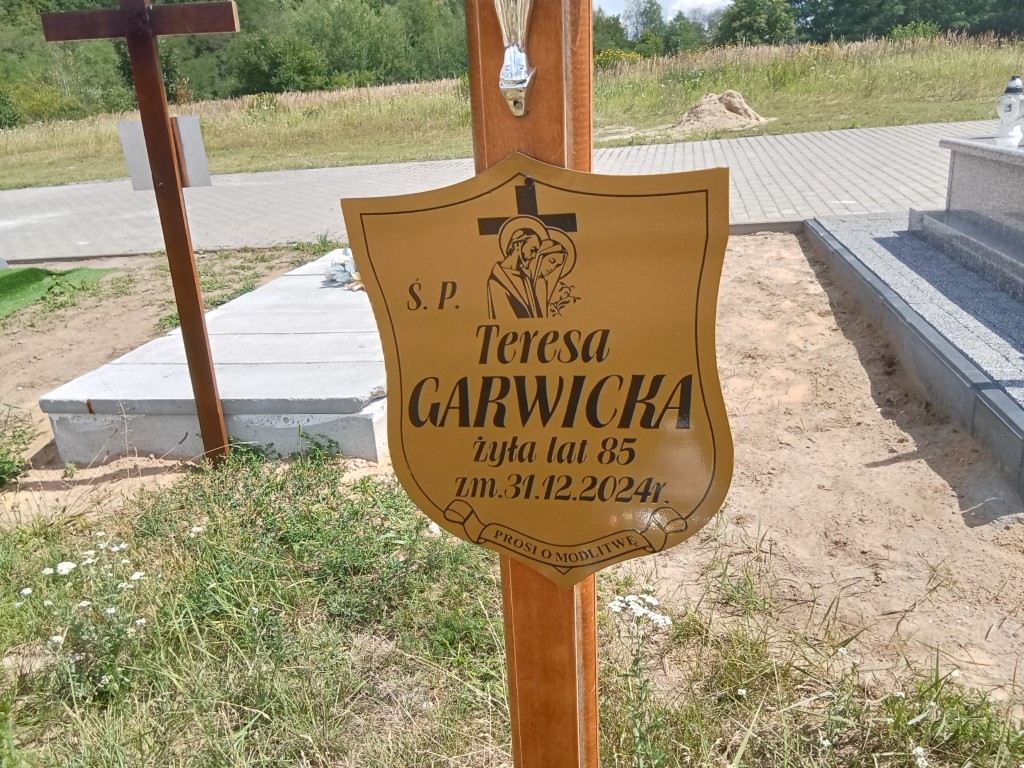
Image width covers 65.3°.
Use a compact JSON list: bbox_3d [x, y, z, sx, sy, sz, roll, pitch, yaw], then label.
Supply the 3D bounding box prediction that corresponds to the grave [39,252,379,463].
[{"bbox_3d":[-0.631,-0.252,3.198,0.965,0.195,2.310,0,20,9],"label":"grave"}]

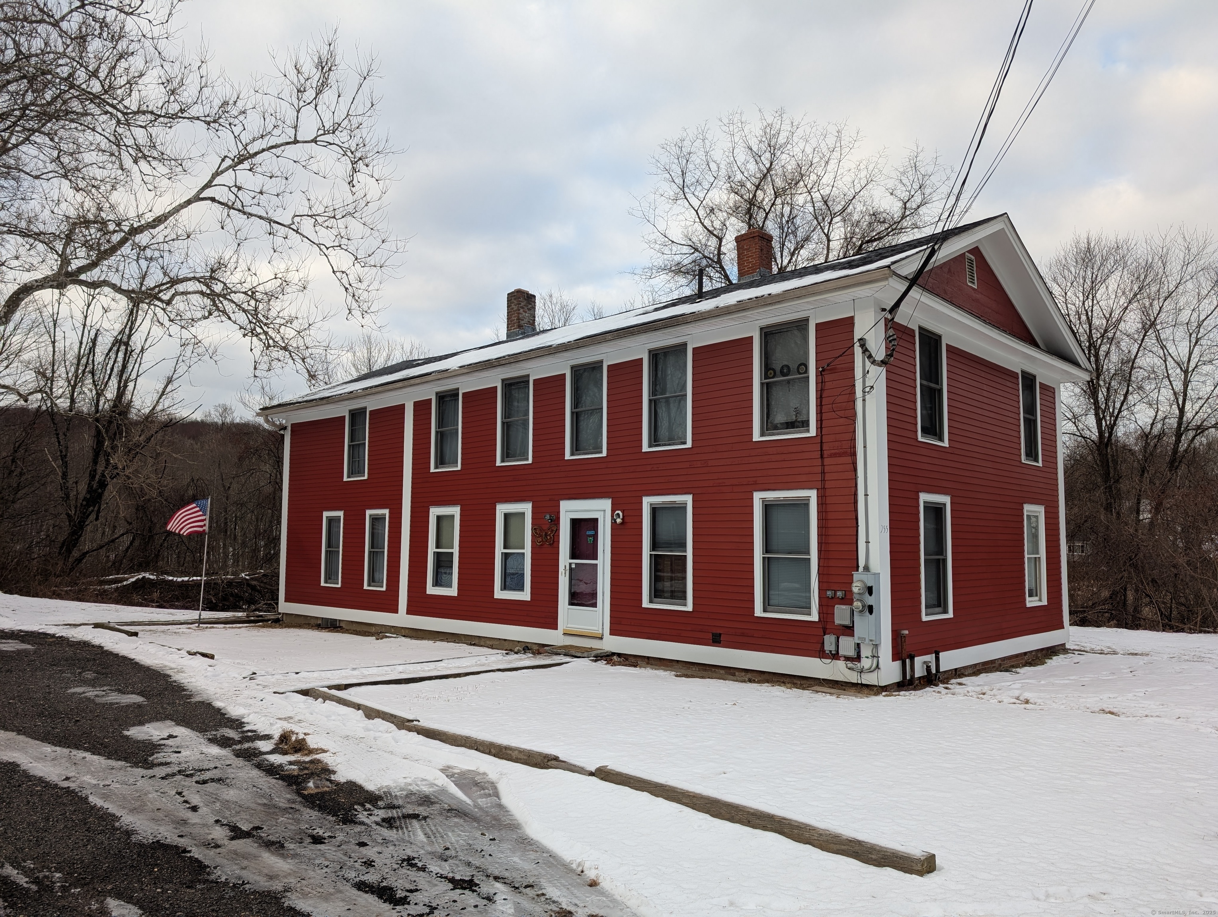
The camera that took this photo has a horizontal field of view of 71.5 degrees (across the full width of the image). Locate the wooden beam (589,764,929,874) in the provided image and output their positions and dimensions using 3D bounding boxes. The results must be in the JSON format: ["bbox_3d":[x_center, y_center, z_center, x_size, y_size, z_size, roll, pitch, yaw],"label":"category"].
[{"bbox_3d":[0.867,2.354,5.688,2.697,0.140,0.160,-5,-8,44],"label":"wooden beam"}]

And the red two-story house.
[{"bbox_3d":[0.111,0.084,19.189,17.383,7.620,8.633,-5,-8,44],"label":"red two-story house"}]

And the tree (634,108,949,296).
[{"bbox_3d":[6.048,-3.325,27.497,10.085,16.974,9.581,0,-6,0],"label":"tree"}]

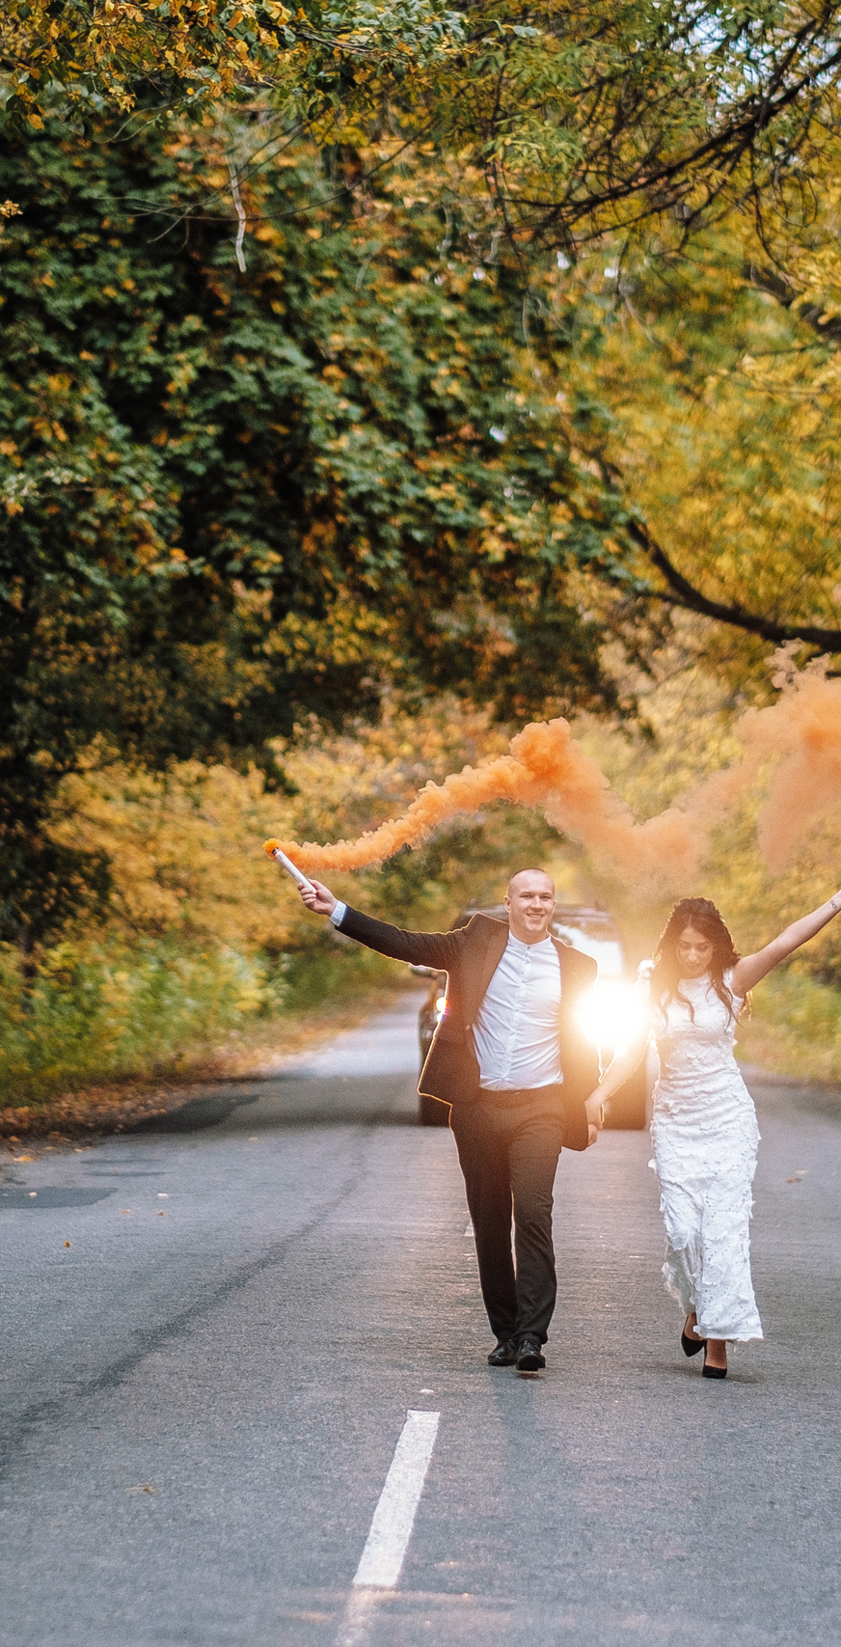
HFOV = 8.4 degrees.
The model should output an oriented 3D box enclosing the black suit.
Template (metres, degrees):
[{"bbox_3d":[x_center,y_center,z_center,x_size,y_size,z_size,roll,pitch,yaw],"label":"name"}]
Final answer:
[{"bbox_3d":[0.164,1.065,20.400,0.922,1.549,0.430,0,-1,2],"label":"black suit"}]

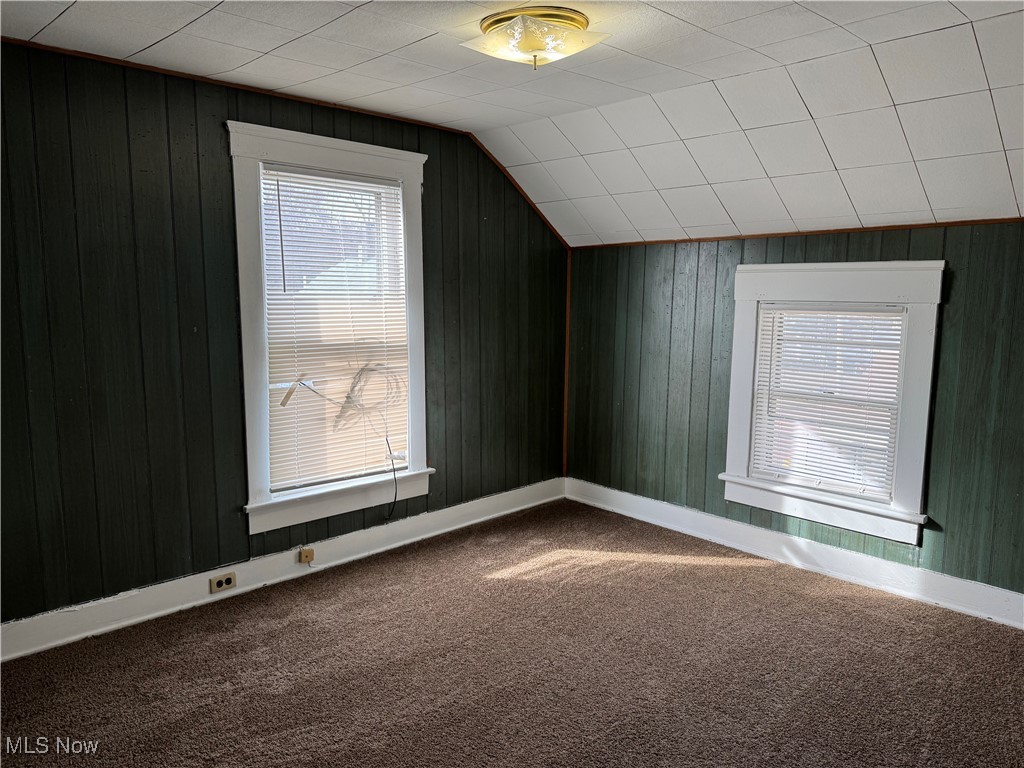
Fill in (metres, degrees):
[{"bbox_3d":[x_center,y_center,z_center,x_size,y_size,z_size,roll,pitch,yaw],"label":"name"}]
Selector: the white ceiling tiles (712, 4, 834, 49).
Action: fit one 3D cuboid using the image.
[{"bbox_3d":[0.834,-1.149,2.270,0.305,0.020,0.305,-8,12,-43],"label":"white ceiling tiles"}]

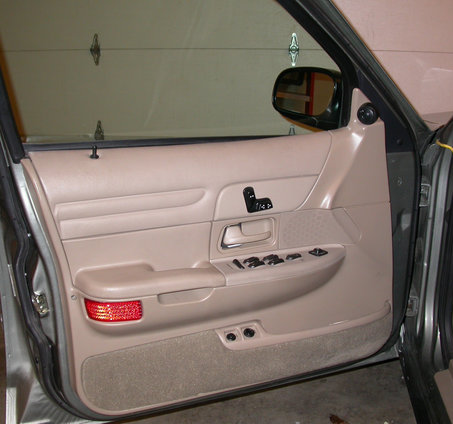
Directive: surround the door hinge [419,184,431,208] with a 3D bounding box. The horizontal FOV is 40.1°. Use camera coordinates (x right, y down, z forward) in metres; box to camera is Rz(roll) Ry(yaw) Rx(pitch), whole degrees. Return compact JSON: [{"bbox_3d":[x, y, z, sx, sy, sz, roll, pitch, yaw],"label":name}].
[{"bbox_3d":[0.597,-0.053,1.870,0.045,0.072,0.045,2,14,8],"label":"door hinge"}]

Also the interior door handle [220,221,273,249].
[{"bbox_3d":[0.051,0.059,1.572,0.129,0.050,0.035,-6,15,-24],"label":"interior door handle"}]

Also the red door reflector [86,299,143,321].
[{"bbox_3d":[-0.250,0.218,1.376,0.122,0.045,0.025,0,14,-2],"label":"red door reflector"}]

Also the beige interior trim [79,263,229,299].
[{"bbox_3d":[-0.180,0.152,1.427,0.330,0.050,0.090,-6,15,-24],"label":"beige interior trim"}]

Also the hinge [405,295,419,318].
[{"bbox_3d":[0.580,0.293,1.945,0.045,0.072,0.045,2,14,8],"label":"hinge"}]

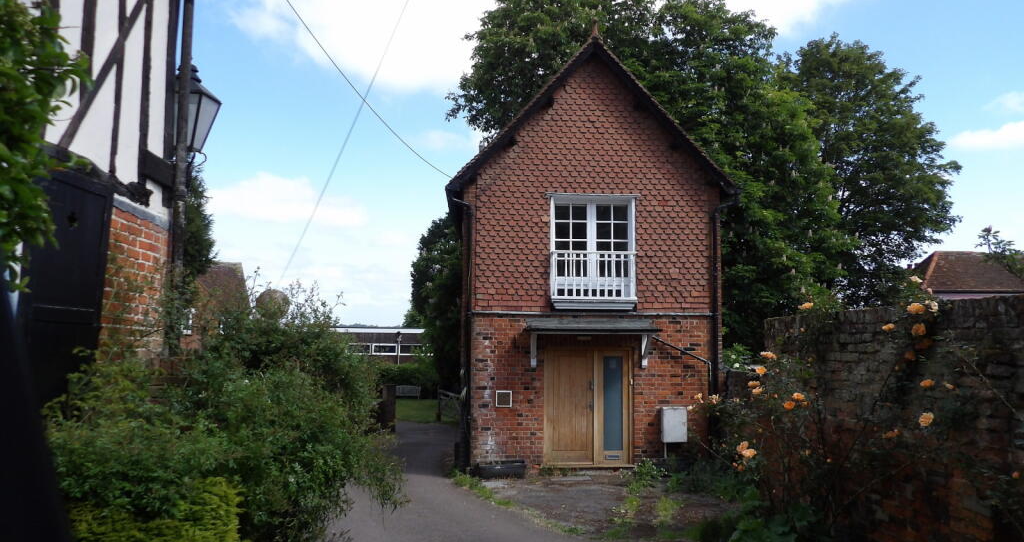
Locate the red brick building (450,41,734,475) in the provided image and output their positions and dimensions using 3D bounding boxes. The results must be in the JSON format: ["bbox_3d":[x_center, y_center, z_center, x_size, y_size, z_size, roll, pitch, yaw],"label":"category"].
[{"bbox_3d":[1.155,-0.121,15.581,5.094,7.597,6.800,1,-5,-4],"label":"red brick building"}]

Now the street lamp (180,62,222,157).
[{"bbox_3d":[-2.490,-1.251,5.500,0.380,0.720,0.400,0,-5,6],"label":"street lamp"}]

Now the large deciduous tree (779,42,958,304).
[{"bbox_3d":[14.027,-1.870,28.271,7.887,15.508,7.493,1,-5,0],"label":"large deciduous tree"}]

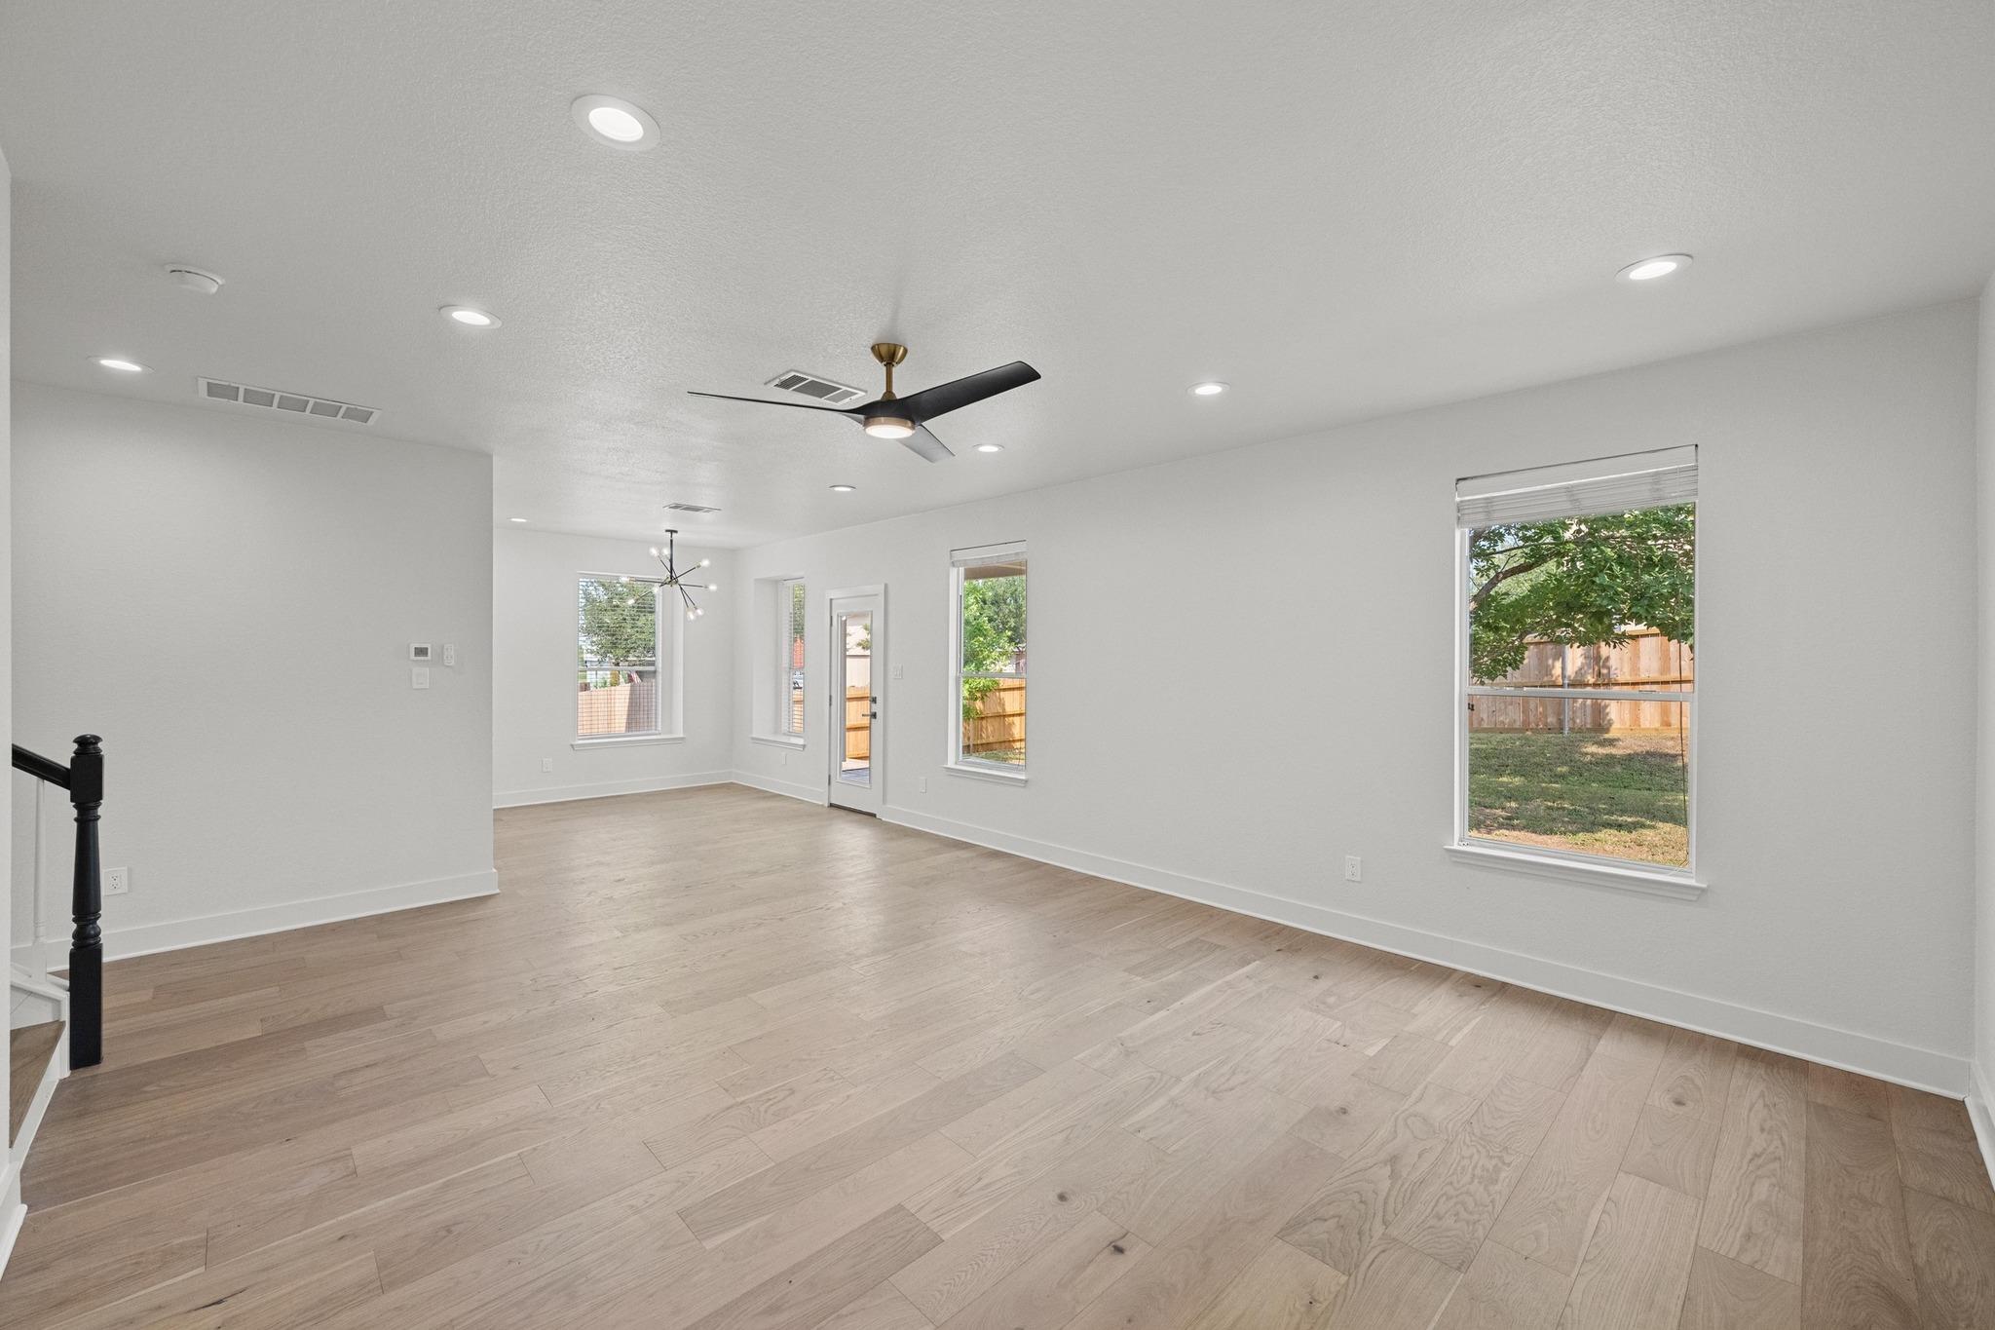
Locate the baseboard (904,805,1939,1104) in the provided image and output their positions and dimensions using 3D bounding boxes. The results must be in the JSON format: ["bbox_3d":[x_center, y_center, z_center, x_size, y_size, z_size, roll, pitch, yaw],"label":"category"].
[{"bbox_3d":[1.125,1.380,4.820,0.022,0.133,6.151,0,1,-44],"label":"baseboard"}]

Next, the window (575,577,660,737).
[{"bbox_3d":[-4.211,-0.078,8.707,0.890,1.800,0.100,0,1,-44],"label":"window"}]

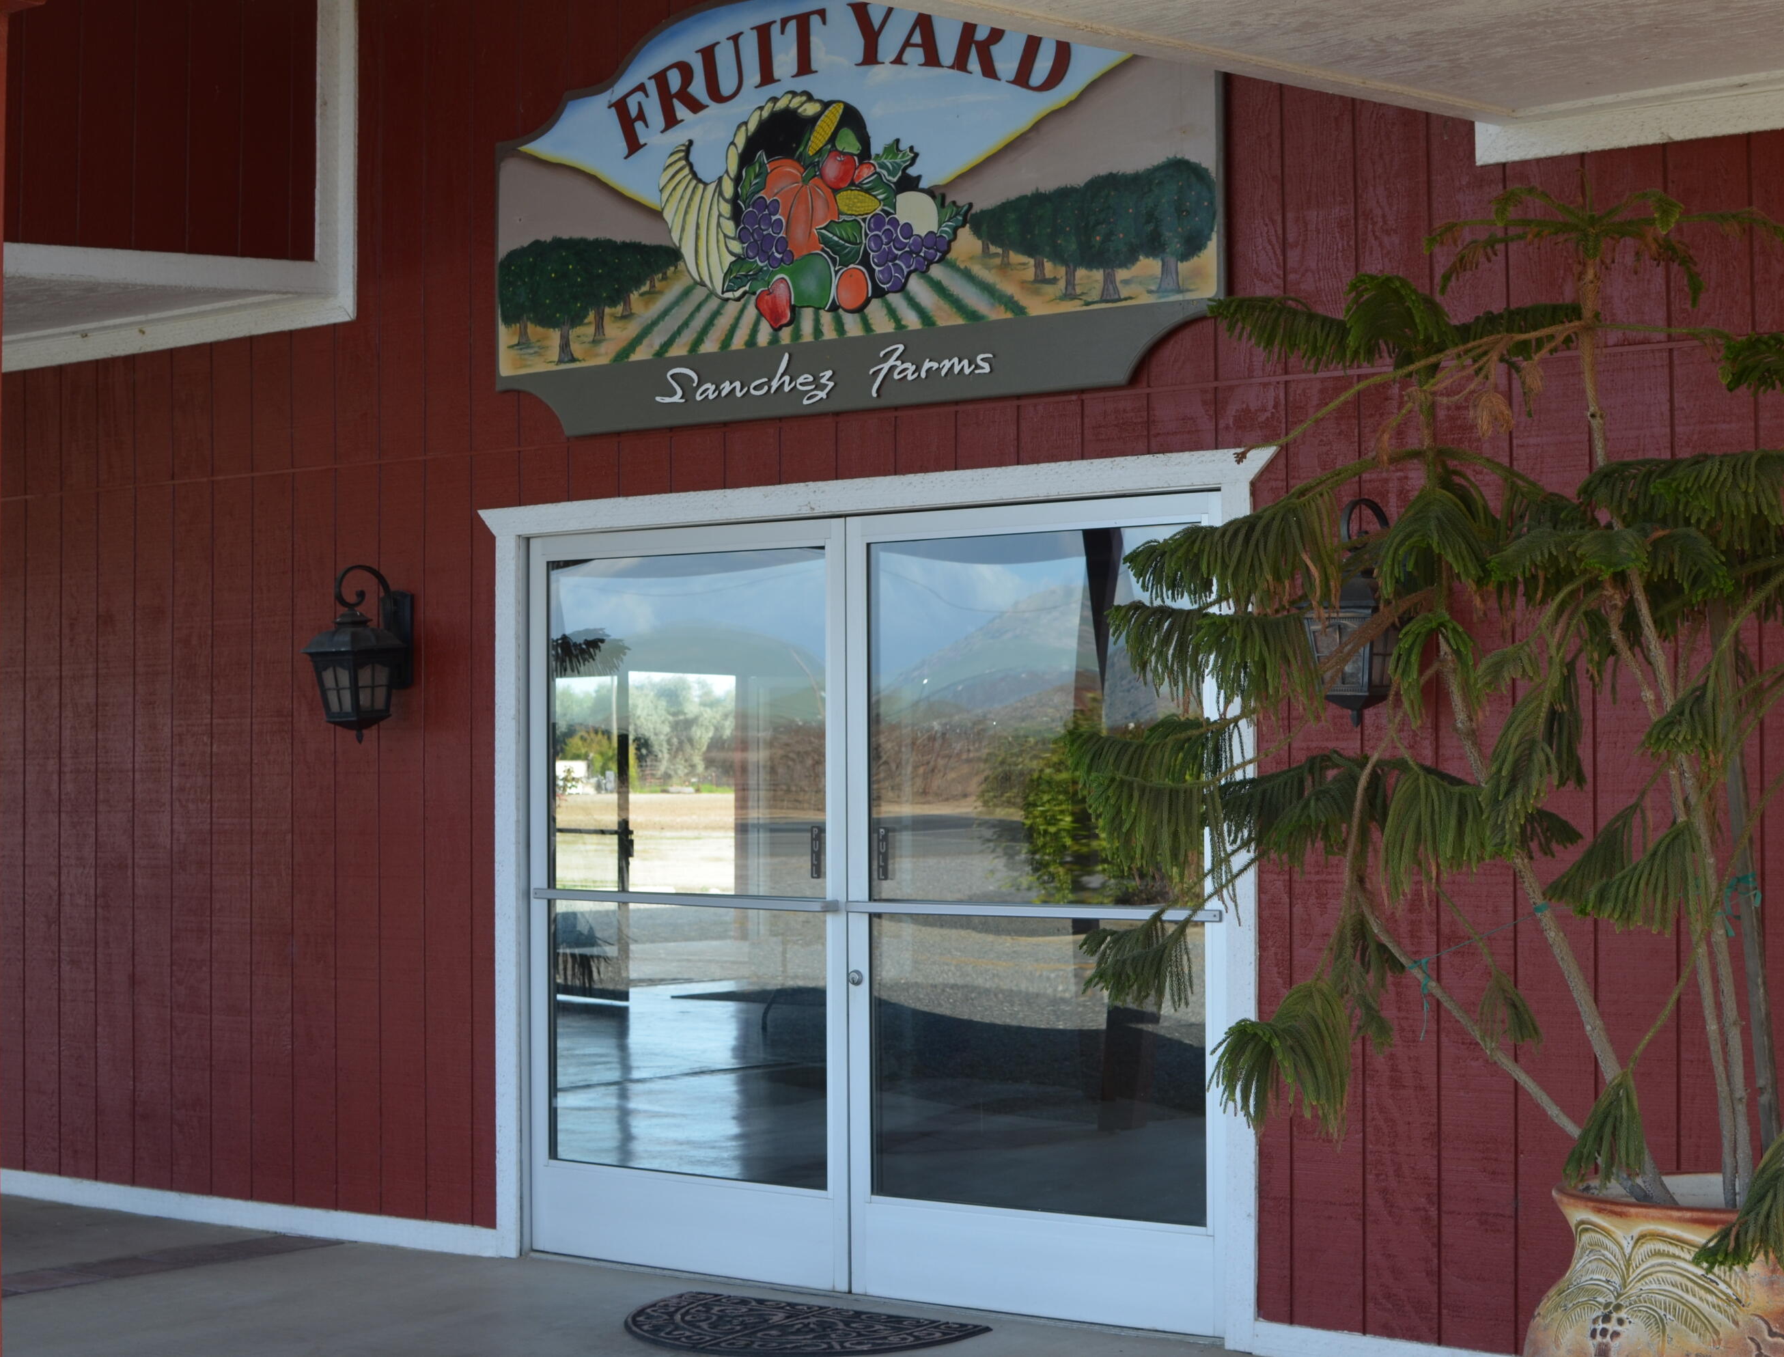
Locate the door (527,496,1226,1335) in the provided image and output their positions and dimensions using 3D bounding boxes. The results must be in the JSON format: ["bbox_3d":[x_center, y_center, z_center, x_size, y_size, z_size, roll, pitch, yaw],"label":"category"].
[{"bbox_3d":[-0.118,0.630,8.339,2.420,2.177,0.100,-2,-2,36],"label":"door"}]

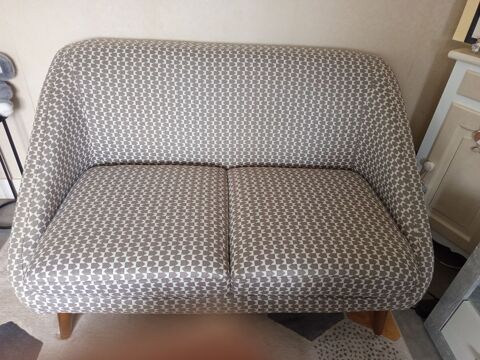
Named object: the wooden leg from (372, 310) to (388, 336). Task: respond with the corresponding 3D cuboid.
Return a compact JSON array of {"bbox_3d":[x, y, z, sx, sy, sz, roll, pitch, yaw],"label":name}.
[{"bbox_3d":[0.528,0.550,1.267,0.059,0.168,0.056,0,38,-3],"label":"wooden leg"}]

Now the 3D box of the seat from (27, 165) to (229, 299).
[{"bbox_3d":[-0.350,0.173,1.292,0.608,0.138,0.602,0,38,-3],"label":"seat"}]

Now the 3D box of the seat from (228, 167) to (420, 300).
[{"bbox_3d":[0.260,0.177,1.319,0.609,0.138,0.602,0,38,-3],"label":"seat"}]

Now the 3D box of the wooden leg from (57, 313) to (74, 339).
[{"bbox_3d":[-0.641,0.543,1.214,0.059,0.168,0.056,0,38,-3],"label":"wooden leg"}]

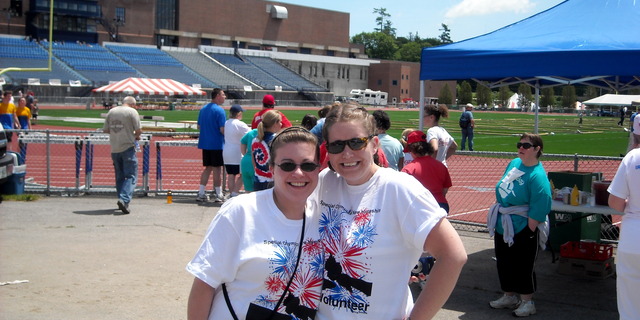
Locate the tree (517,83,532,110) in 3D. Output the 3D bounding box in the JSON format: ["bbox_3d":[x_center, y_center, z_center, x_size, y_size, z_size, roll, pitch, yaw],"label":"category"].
[{"bbox_3d":[38.923,-12.104,172.000,2.753,5.601,2.753,1,4,0],"label":"tree"}]

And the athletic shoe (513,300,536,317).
[{"bbox_3d":[1.718,1.244,7.600,0.265,0.120,0.100,-2,5,-42],"label":"athletic shoe"}]

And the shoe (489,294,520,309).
[{"bbox_3d":[1.568,1.202,7.680,0.265,0.120,0.100,0,4,-18],"label":"shoe"}]

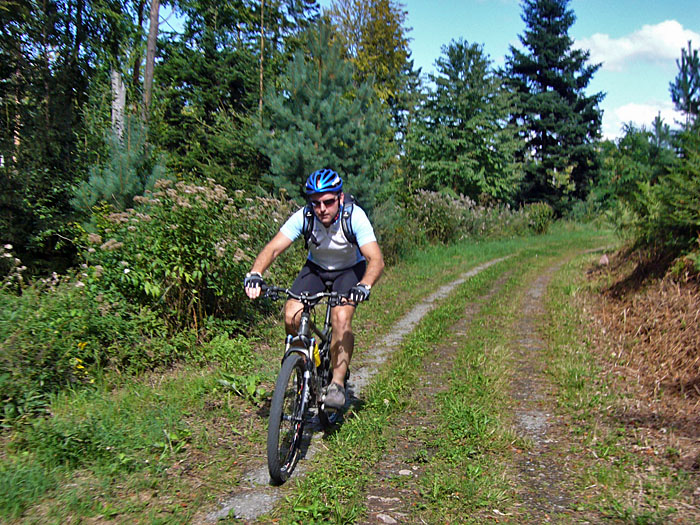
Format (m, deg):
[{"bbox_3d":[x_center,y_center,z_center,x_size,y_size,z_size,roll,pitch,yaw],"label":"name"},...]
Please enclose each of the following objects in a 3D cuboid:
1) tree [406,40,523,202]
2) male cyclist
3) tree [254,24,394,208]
[{"bbox_3d":[4.250,-4.513,20.631,4.300,7.400,4.200,0,6,0],"label":"tree"},{"bbox_3d":[-0.145,0.166,3.489,0.740,1.470,0.920,1,6,9],"label":"male cyclist"},{"bbox_3d":[-0.530,-2.335,11.313,2.800,5.100,2.700,0,6,0],"label":"tree"}]

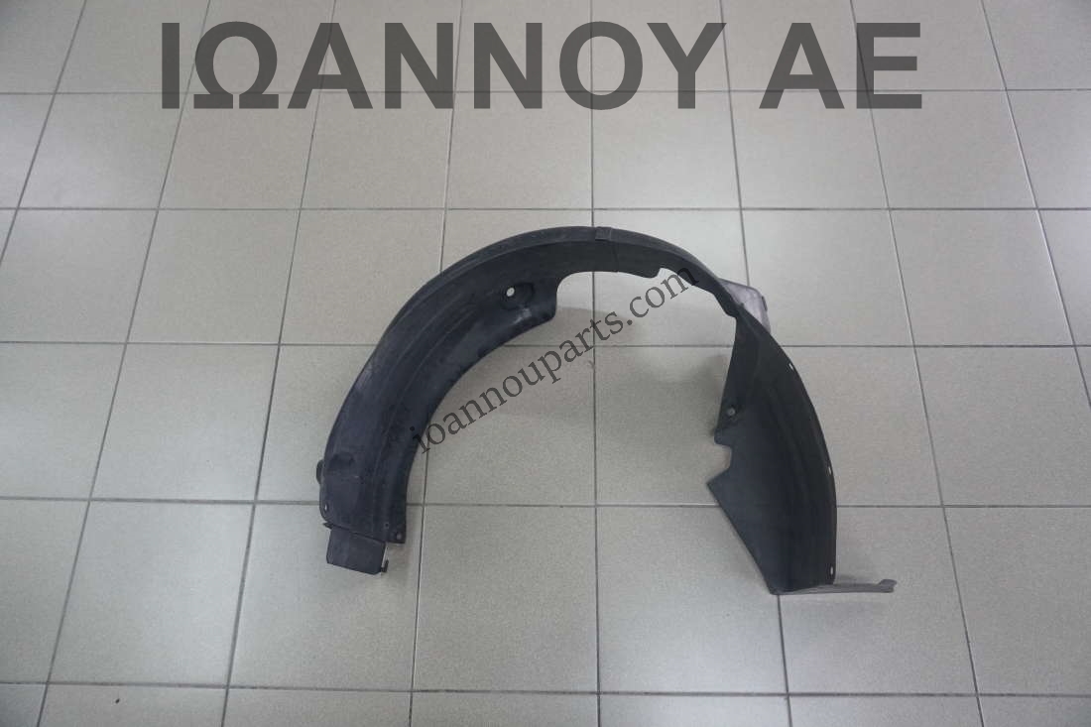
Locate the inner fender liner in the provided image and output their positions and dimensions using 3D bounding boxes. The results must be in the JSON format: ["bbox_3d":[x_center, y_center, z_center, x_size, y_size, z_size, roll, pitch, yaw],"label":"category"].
[{"bbox_3d":[0.099,0.078,1.309,0.923,0.267,0.627,0,69,1],"label":"inner fender liner"}]

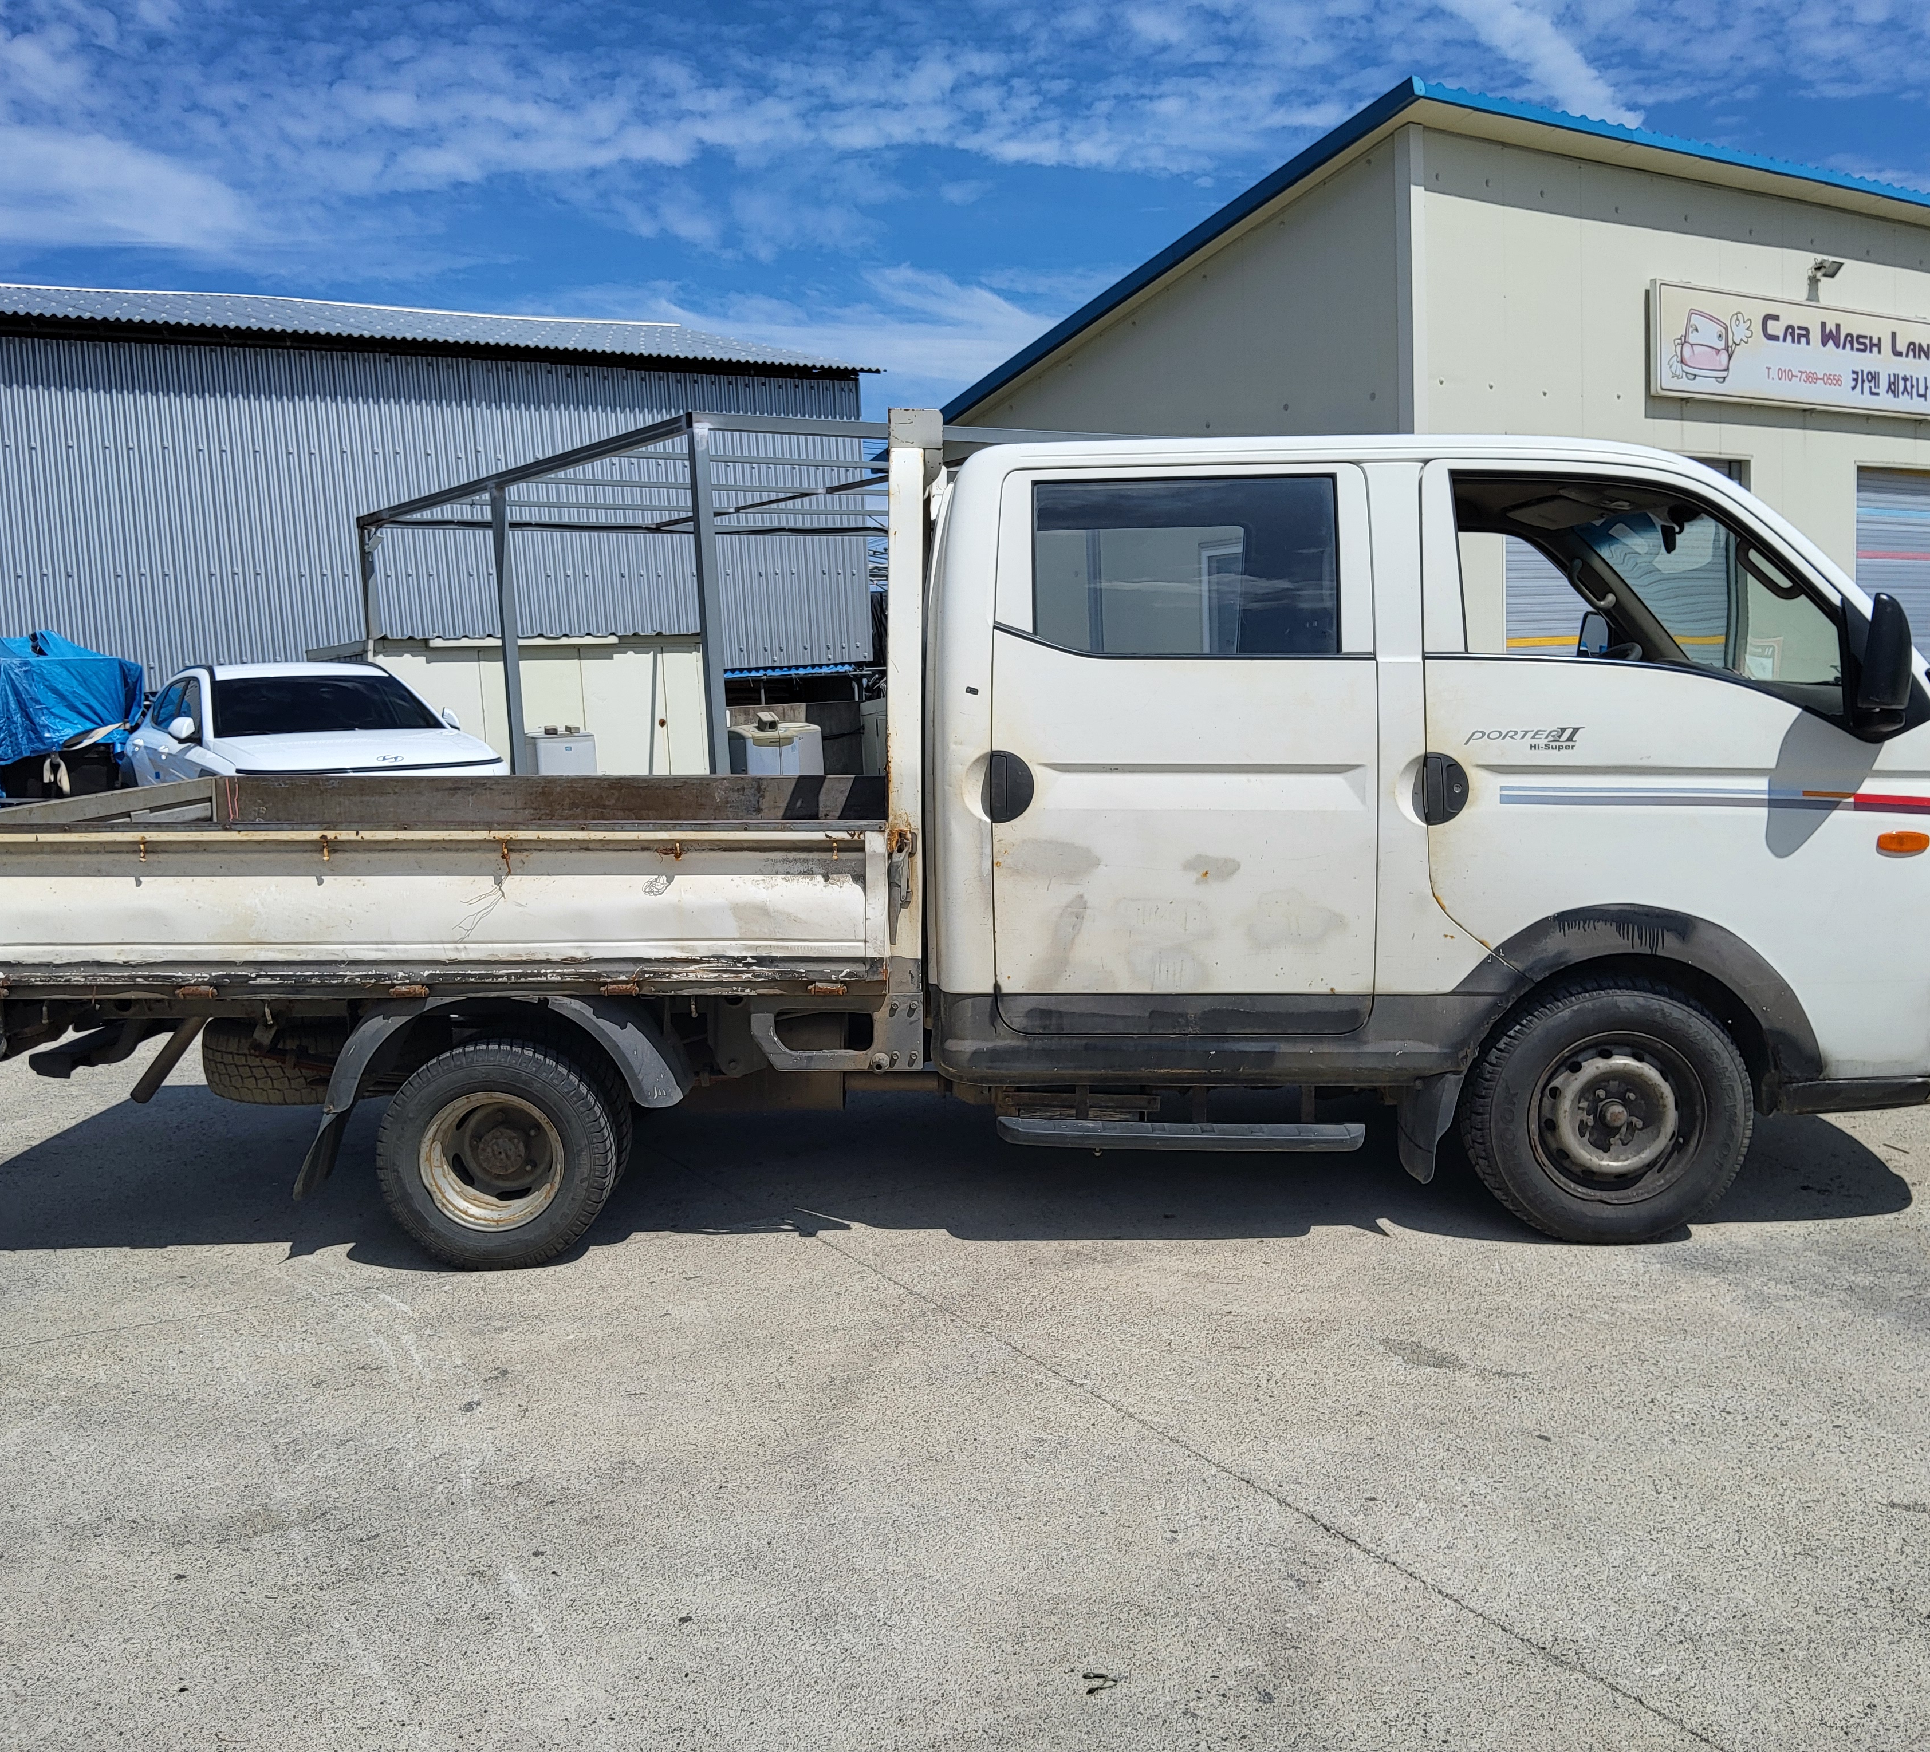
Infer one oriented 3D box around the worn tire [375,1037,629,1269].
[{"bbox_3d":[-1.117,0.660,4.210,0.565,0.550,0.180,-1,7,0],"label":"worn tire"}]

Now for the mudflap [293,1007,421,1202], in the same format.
[{"bbox_3d":[-1.440,0.537,4.220,0.270,0.450,0.230,-1,7,0],"label":"mudflap"}]

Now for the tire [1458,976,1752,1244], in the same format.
[{"bbox_3d":[1.533,0.554,4.220,0.645,0.635,0.205,-1,7,0],"label":"tire"}]

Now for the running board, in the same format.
[{"bbox_3d":[0.508,0.622,4.160,0.870,0.050,0.150,-1,7,0],"label":"running board"}]

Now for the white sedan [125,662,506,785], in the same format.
[{"bbox_3d":[-4.930,-0.830,13.000,1.860,1.460,4.800,-7,7,-34],"label":"white sedan"}]

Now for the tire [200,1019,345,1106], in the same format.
[{"bbox_3d":[-1.820,0.463,4.900,0.650,0.200,0.650,-3,6,0],"label":"tire"}]

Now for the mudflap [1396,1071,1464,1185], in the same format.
[{"bbox_3d":[1.120,0.610,4.250,0.090,0.280,0.250,-1,7,0],"label":"mudflap"}]

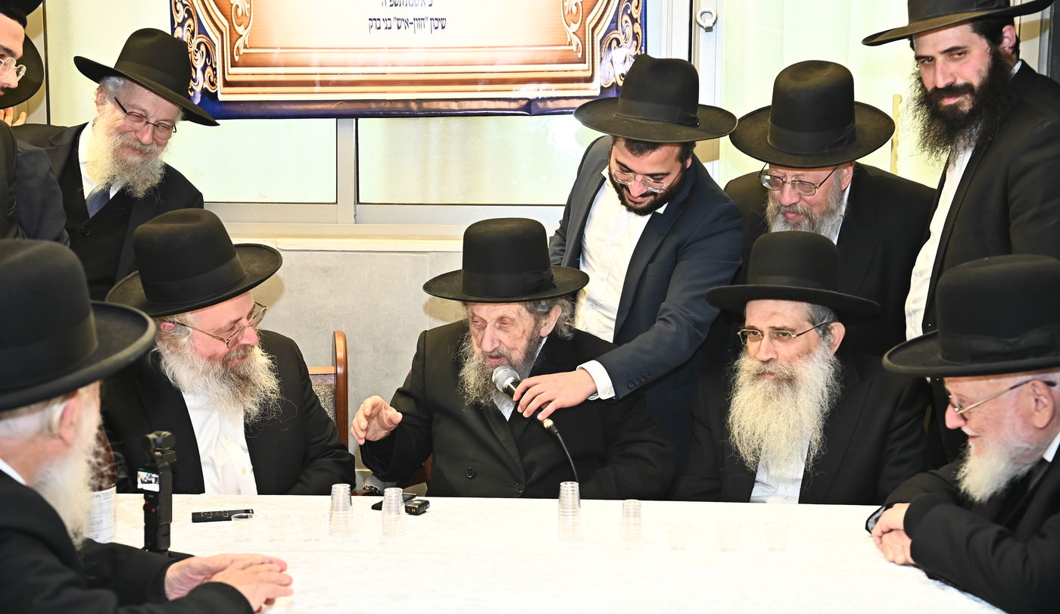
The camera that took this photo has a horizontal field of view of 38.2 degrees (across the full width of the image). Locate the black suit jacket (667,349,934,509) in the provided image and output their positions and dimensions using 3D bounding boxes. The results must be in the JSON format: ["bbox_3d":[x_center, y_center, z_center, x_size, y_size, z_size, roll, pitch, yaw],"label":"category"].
[{"bbox_3d":[0.543,0.382,3.051,0.520,0.600,0.390,3,10,15],"label":"black suit jacket"}]

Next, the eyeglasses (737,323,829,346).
[{"bbox_3d":[0.499,0.048,2.979,0.140,0.042,0.140,5,15,42],"label":"eyeglasses"}]

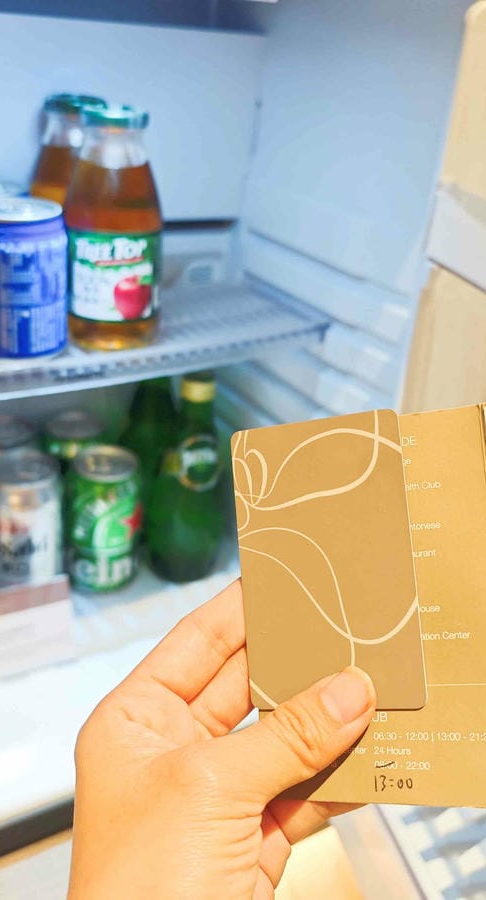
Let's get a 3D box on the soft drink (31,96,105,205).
[{"bbox_3d":[-0.125,-0.180,0.592,0.065,0.154,0.065,1,28,-12],"label":"soft drink"}]

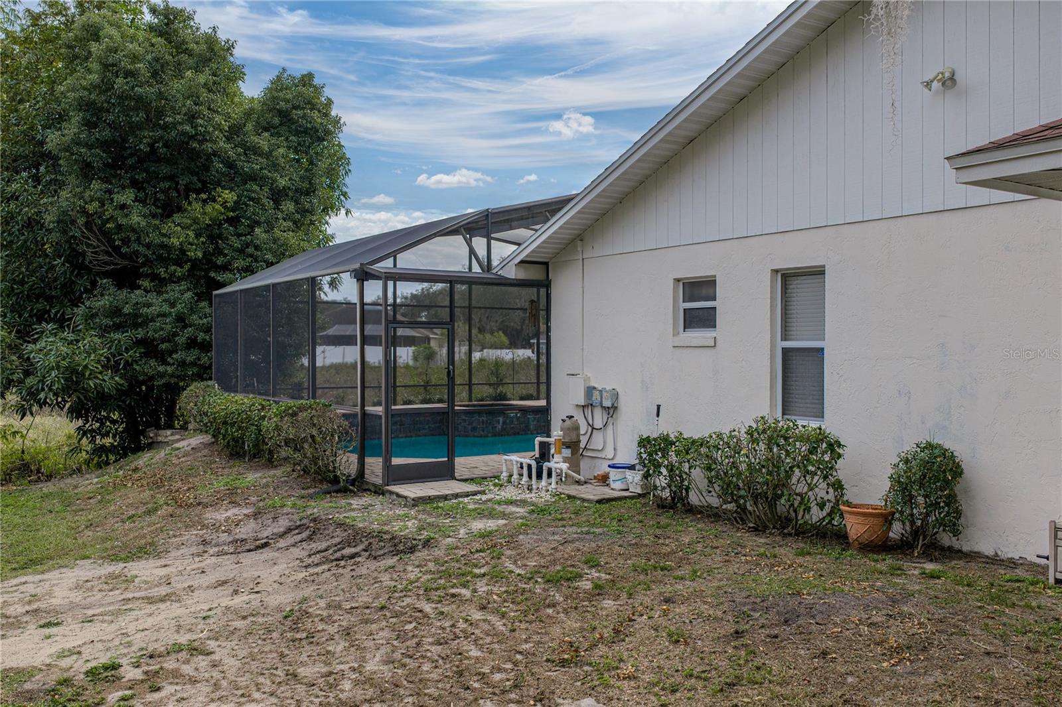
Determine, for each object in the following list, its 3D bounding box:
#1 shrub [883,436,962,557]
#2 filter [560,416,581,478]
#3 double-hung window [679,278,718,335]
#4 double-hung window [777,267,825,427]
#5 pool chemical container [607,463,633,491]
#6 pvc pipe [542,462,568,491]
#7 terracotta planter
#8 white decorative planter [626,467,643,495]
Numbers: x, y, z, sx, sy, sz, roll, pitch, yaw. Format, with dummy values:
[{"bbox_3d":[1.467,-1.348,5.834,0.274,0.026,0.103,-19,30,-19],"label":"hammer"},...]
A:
[{"bbox_3d":[3.493,1.282,7.348,0.640,1.020,0.660,-1,1,-37],"label":"shrub"},{"bbox_3d":[0.526,1.281,11.002,0.280,0.920,0.280,0,1,0],"label":"filter"},{"bbox_3d":[2.067,-0.567,10.049,0.100,0.670,0.660,-1,1,-37],"label":"double-hung window"},{"bbox_3d":[2.940,-0.080,8.877,0.100,1.645,0.665,-1,1,-37],"label":"double-hung window"},{"bbox_3d":[1.153,1.585,10.613,0.305,0.315,0.305,0,1,0],"label":"pool chemical container"},{"bbox_3d":[0.299,1.551,10.454,0.110,0.370,0.450,-1,1,-37],"label":"pvc pipe"},{"bbox_3d":[3.126,1.610,7.671,0.485,0.360,0.485,-1,1,-37],"label":"terracotta planter"},{"bbox_3d":[1.378,1.609,10.398,0.280,0.280,0.280,0,0,-38],"label":"white decorative planter"}]

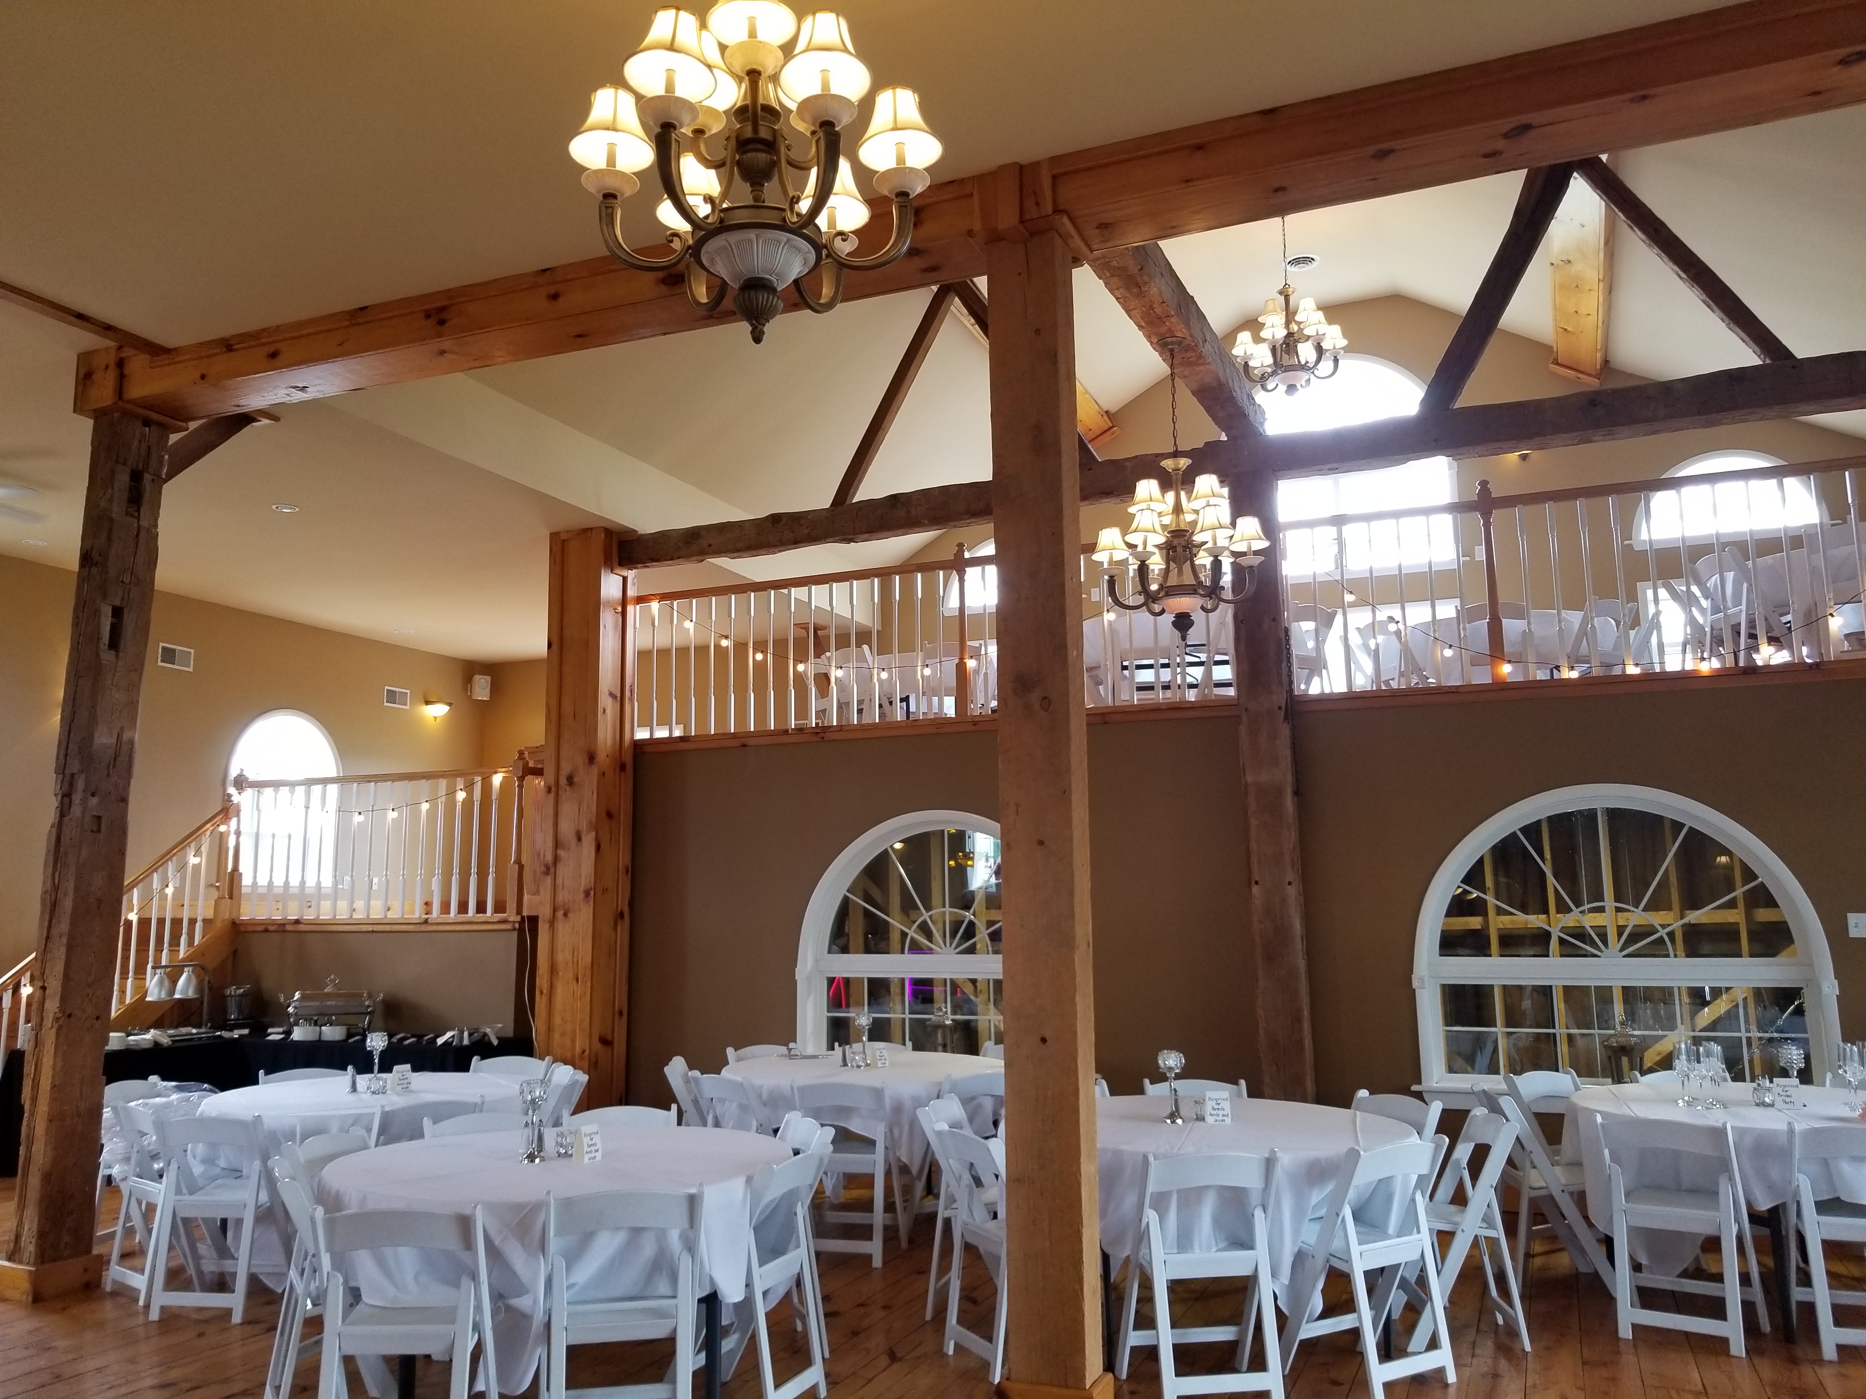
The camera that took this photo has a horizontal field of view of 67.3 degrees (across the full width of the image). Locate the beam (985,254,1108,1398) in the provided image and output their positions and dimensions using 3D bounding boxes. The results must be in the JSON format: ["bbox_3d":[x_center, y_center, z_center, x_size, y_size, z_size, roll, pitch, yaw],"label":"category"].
[{"bbox_3d":[0.369,0.324,4.594,0.245,3.850,0.210,-4,-9,22],"label":"beam"}]

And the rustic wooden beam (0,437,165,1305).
[{"bbox_3d":[-3.807,0.639,6.280,0.270,3.830,0.270,-4,-10,22],"label":"rustic wooden beam"}]

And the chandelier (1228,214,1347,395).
[{"bbox_3d":[2.408,-2.675,9.530,0.780,1.300,0.780,-4,-10,22],"label":"chandelier"}]

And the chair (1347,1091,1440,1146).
[{"bbox_3d":[1.746,2.013,5.625,0.460,0.780,0.445,4,-9,-27],"label":"chair"}]

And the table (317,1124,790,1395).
[{"bbox_3d":[-1.231,1.906,4.629,1.540,0.765,1.540,-4,-9,22],"label":"table"}]

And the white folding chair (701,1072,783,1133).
[{"bbox_3d":[-0.903,2.261,6.976,0.470,0.780,0.450,7,-12,-41],"label":"white folding chair"}]

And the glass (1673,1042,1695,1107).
[{"bbox_3d":[2.966,1.482,5.562,0.070,0.240,0.070,-1,-9,0],"label":"glass"}]

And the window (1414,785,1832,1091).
[{"bbox_3d":[3.512,1.257,7.262,2.000,1.620,0.180,-4,-10,22],"label":"window"}]

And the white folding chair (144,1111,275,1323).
[{"bbox_3d":[-2.872,2.080,5.746,0.445,0.780,0.460,-1,-8,5],"label":"white folding chair"}]

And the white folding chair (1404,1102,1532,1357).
[{"bbox_3d":[1.890,1.919,5.142,0.450,0.785,0.445,-2,-9,7],"label":"white folding chair"}]

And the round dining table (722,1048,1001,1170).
[{"bbox_3d":[-0.394,2.313,7.279,1.550,0.760,1.550,-1,-9,0],"label":"round dining table"}]

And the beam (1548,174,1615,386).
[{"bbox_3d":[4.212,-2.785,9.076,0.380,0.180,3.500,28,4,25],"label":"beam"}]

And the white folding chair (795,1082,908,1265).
[{"bbox_3d":[-0.379,2.165,6.502,0.445,0.780,0.460,-2,-9,12],"label":"white folding chair"}]

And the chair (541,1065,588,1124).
[{"bbox_3d":[-2.038,2.255,7.040,0.450,0.785,0.445,5,-11,-32],"label":"chair"}]

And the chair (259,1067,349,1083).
[{"bbox_3d":[-3.150,2.260,7.007,0.445,0.785,0.450,4,-10,-25],"label":"chair"}]

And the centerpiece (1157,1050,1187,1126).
[{"bbox_3d":[0.913,1.459,5.318,0.105,0.285,0.105,-4,-10,22],"label":"centerpiece"}]

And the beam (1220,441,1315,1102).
[{"bbox_3d":[1.878,0.662,7.762,0.250,4.120,0.250,-4,-10,22],"label":"beam"}]

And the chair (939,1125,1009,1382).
[{"bbox_3d":[0.312,1.937,5.009,0.460,0.780,0.445,3,-9,-25],"label":"chair"}]

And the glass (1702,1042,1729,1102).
[{"bbox_3d":[3.160,1.508,5.688,0.075,0.236,0.075,-4,-9,22],"label":"glass"}]

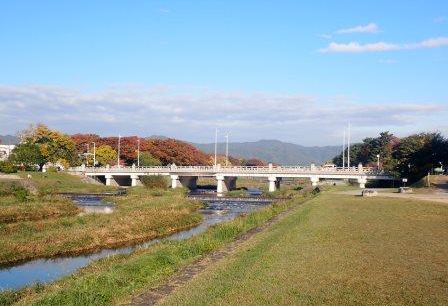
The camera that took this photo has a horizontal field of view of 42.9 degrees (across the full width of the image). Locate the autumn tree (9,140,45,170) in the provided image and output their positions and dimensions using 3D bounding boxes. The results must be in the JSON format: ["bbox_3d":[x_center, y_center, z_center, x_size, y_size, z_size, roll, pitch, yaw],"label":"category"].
[{"bbox_3d":[-58.980,0.740,170.030,10.800,9.560,10.300,0,-1,0],"label":"autumn tree"}]

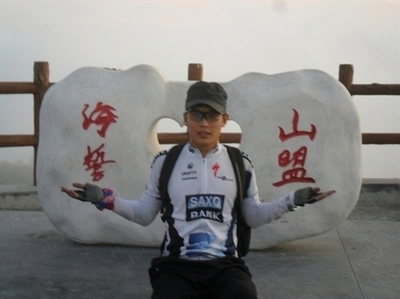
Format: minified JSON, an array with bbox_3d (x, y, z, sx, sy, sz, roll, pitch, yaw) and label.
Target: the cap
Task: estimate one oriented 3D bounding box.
[{"bbox_3d":[0.028,-0.215,3.670,0.175,0.140,0.250,3,2,4],"label":"cap"}]

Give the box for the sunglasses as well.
[{"bbox_3d":[0.019,-0.136,3.650,0.147,0.046,0.150,3,2,4],"label":"sunglasses"}]

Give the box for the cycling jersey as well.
[{"bbox_3d":[0.018,0.214,3.700,0.760,0.490,0.320,0,2,3],"label":"cycling jersey"}]

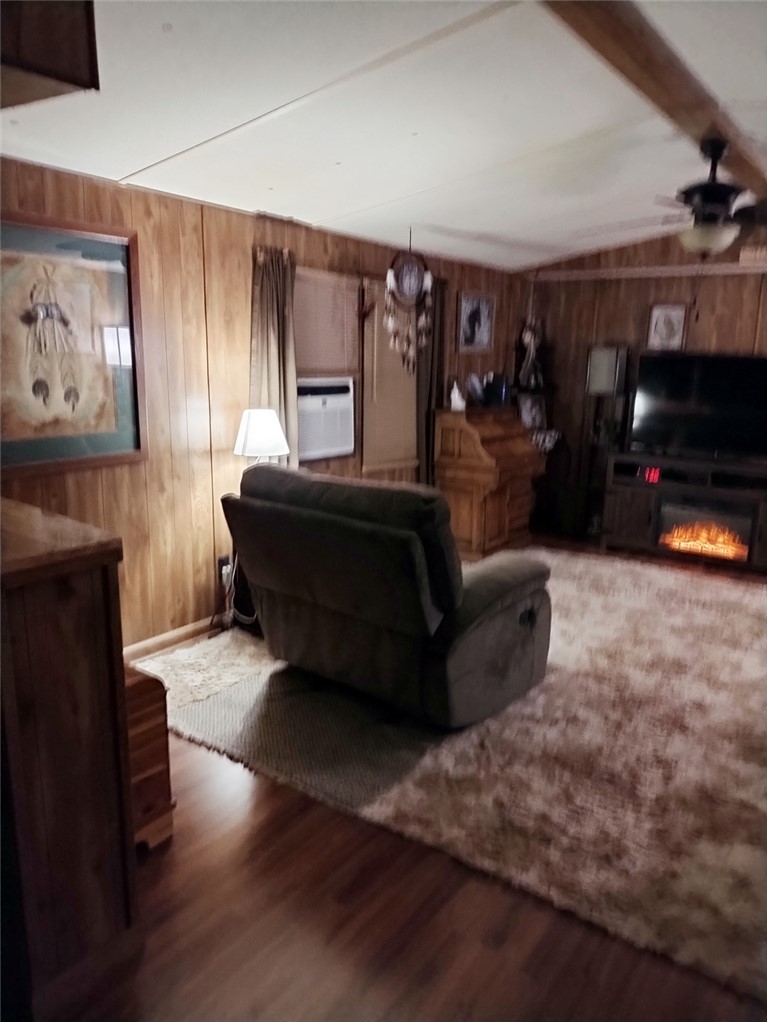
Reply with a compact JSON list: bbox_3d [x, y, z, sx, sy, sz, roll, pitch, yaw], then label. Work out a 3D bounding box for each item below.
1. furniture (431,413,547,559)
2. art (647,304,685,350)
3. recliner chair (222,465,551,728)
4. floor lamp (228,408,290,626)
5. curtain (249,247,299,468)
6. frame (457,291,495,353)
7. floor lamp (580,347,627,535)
[{"bbox_3d":[0.832,-0.260,5.705,0.550,1.030,0.880,9,15,34],"label":"furniture"},{"bbox_3d":[2.193,-1.436,5.751,0.280,0.360,0.025,9,15,34],"label":"art"},{"bbox_3d":[0.026,0.282,3.278,1.050,0.970,0.990,11,16,39],"label":"recliner chair"},{"bbox_3d":[-0.619,0.051,3.853,0.300,1.160,0.300,1,12,0],"label":"floor lamp"},{"bbox_3d":[-0.594,-0.493,3.985,0.090,1.710,0.300,9,15,34],"label":"curtain"},{"bbox_3d":[0.732,-1.471,5.765,0.025,0.460,0.570,9,15,34],"label":"frame"},{"bbox_3d":[1.747,-0.538,5.917,0.250,1.510,0.250,9,15,34],"label":"floor lamp"}]

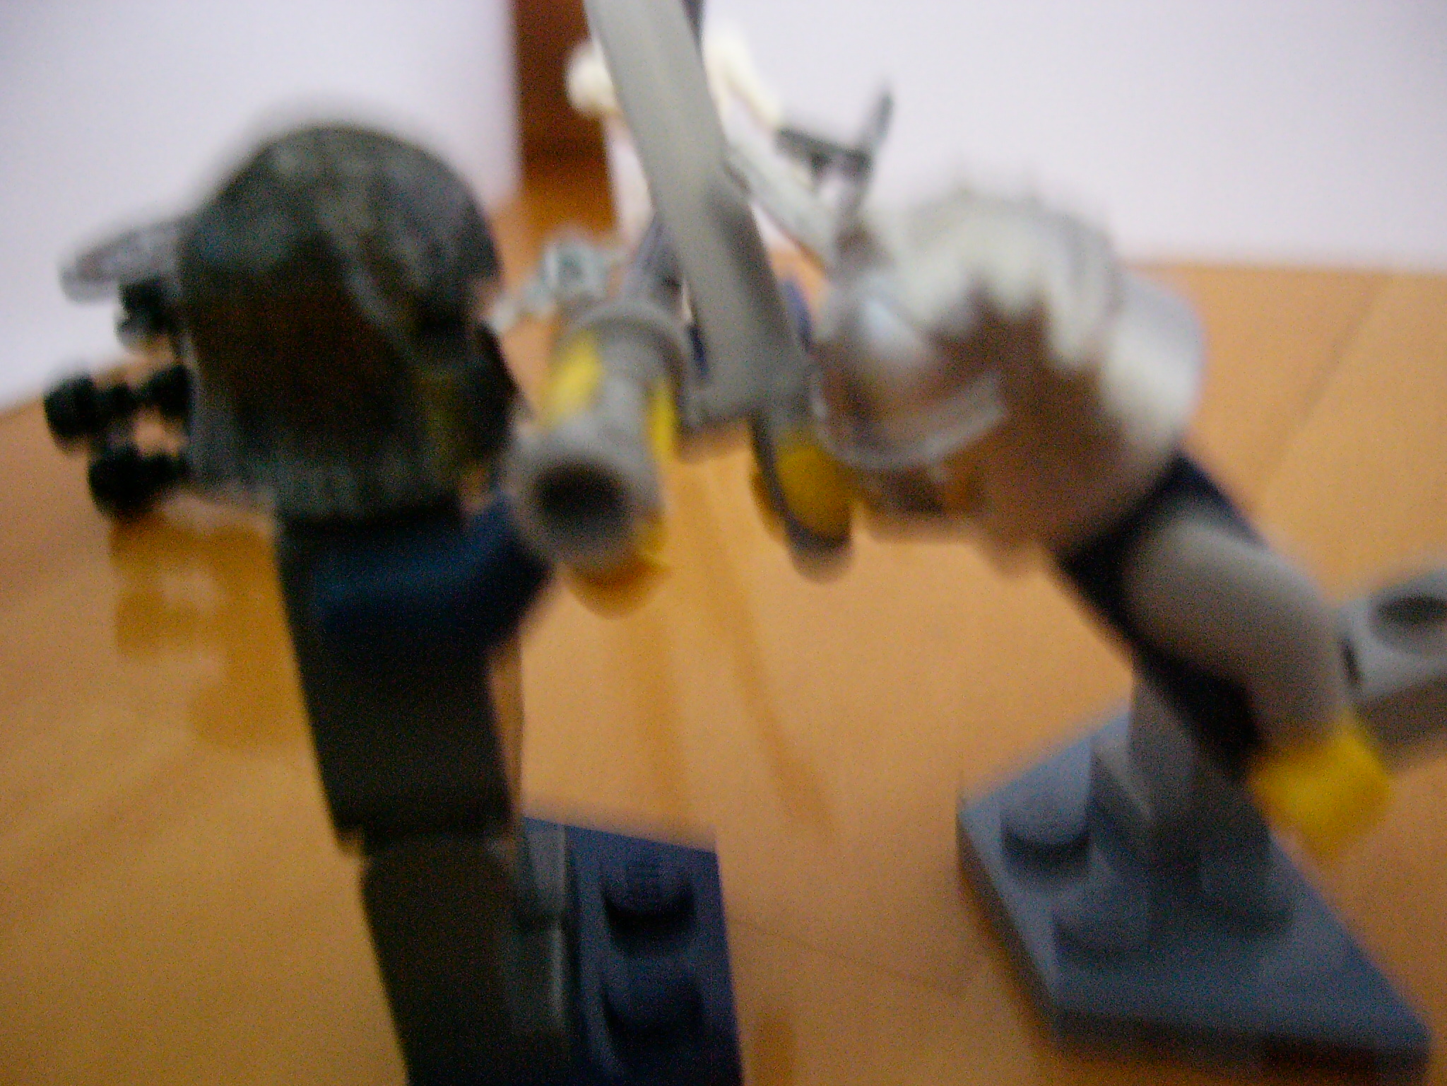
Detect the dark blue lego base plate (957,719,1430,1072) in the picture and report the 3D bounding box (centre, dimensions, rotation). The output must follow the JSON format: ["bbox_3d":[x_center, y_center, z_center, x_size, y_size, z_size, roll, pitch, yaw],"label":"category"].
[{"bbox_3d":[0.024,0.019,0.084,0.016,0.005,0.032,-12,28,-5],"label":"dark blue lego base plate"}]

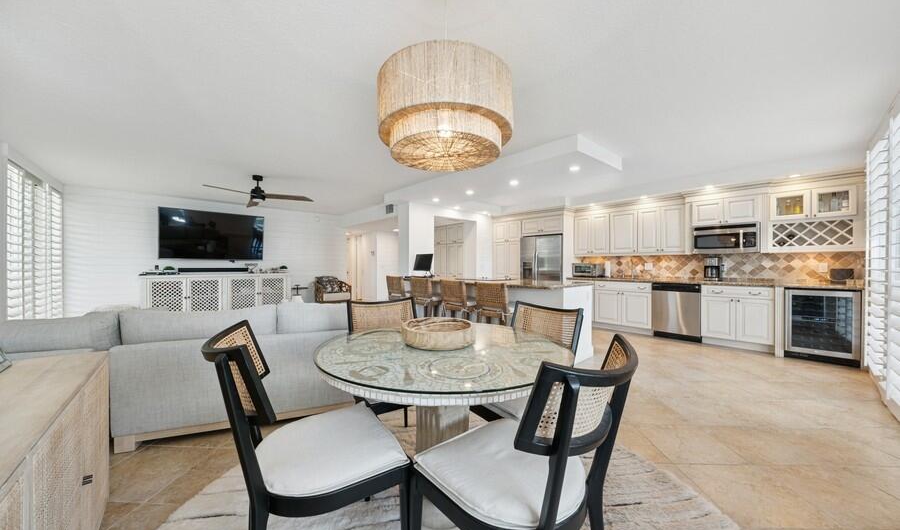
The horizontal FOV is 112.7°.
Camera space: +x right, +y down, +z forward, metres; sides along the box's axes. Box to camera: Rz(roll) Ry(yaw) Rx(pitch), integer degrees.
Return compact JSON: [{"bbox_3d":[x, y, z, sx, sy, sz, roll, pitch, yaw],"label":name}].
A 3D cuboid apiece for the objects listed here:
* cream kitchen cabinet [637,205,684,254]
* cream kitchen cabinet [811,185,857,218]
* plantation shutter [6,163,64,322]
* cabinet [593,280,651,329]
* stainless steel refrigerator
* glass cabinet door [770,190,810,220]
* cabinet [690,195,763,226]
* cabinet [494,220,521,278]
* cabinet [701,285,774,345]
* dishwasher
[{"bbox_3d":[3.677,-0.578,5.196,0.330,0.809,0.663,0,0,-44],"label":"cream kitchen cabinet"},{"bbox_3d":[4.846,-0.775,3.795,0.340,0.380,0.340,0,0,-42],"label":"cream kitchen cabinet"},{"bbox_3d":[-5.270,0.000,3.860,0.080,2.200,2.000,0,0,-43],"label":"plantation shutter"},{"bbox_3d":[3.207,0.680,5.409,0.610,0.770,0.900,0,0,-42],"label":"cabinet"},{"bbox_3d":[2.116,0.290,6.305,0.789,1.750,0.937,0,0,-42],"label":"stainless steel refrigerator"},{"bbox_3d":[4.447,-0.776,3.925,0.353,0.370,0.040,0,1,44],"label":"glass cabinet door"},{"bbox_3d":[4.158,-0.790,4.519,0.390,0.370,0.741,0,0,-42],"label":"cabinet"},{"bbox_3d":[1.535,0.080,7.045,0.699,2.170,0.799,0,0,-42],"label":"cabinet"},{"bbox_3d":[4.173,0.680,4.339,0.610,0.770,0.730,0,0,-42],"label":"cabinet"},{"bbox_3d":[3.745,0.748,4.892,0.610,0.865,0.610,0,0,-44],"label":"dishwasher"}]

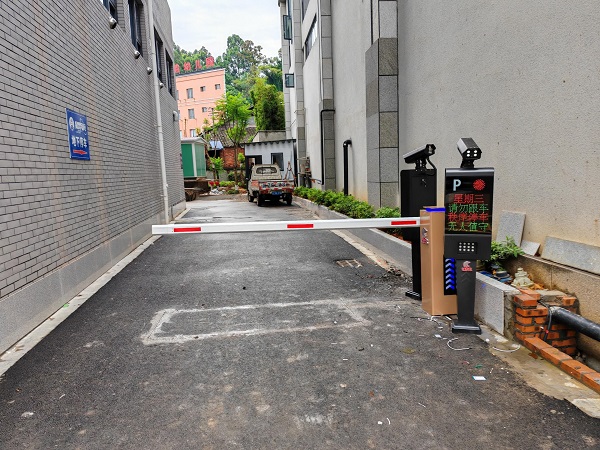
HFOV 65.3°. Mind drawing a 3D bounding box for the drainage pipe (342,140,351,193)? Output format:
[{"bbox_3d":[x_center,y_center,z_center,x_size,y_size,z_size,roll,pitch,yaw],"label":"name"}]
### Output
[{"bbox_3d":[1.420,-1.684,14.200,0.260,1.900,0.130,-3,7,-6],"label":"drainage pipe"}]

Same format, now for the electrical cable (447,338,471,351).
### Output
[{"bbox_3d":[1.327,0.992,3.906,0.165,0.012,0.265,-2,7,0],"label":"electrical cable"}]

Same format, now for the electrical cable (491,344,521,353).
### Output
[{"bbox_3d":[1.668,0.992,3.788,0.235,0.012,0.140,-2,7,0],"label":"electrical cable"}]

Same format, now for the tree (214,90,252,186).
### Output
[{"bbox_3d":[-4.334,-5.572,30.500,2.500,6.100,2.500,-2,7,0],"label":"tree"}]

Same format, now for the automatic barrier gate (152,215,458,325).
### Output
[{"bbox_3d":[0.035,0.423,4.824,3.080,1.050,0.310,-2,7,2],"label":"automatic barrier gate"}]

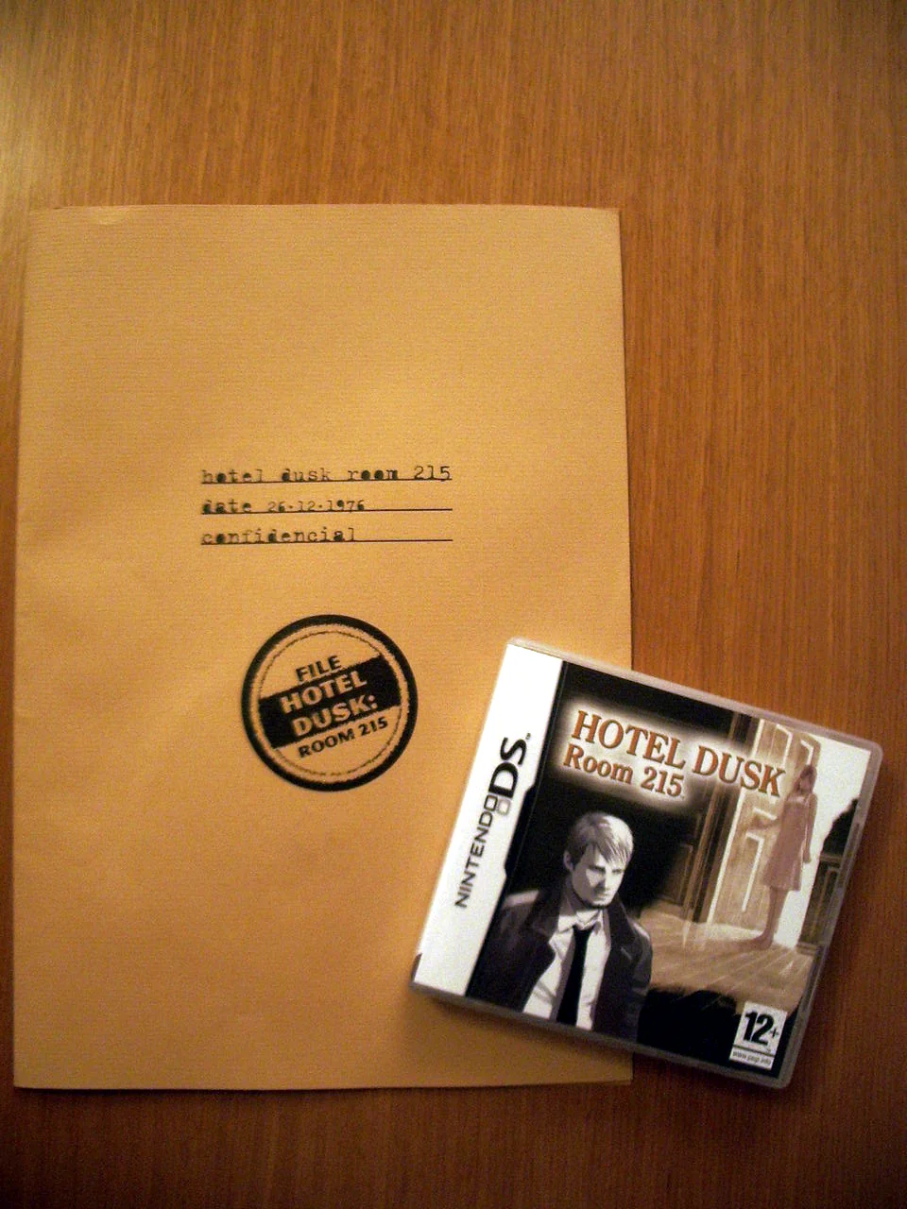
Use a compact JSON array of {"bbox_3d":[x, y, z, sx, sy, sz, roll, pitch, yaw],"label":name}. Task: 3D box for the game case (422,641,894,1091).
[{"bbox_3d":[0.068,0.090,0.430,0.136,0.018,0.124,16,87,-2],"label":"game case"}]

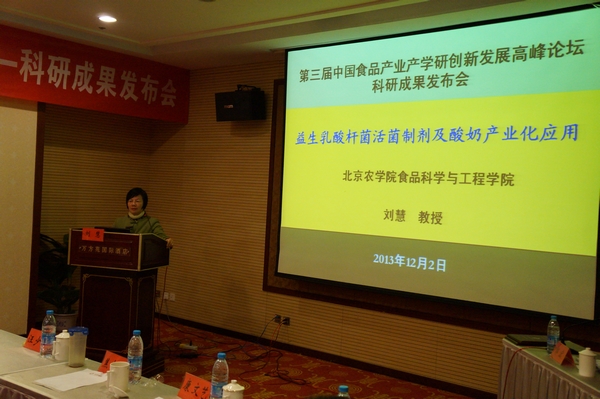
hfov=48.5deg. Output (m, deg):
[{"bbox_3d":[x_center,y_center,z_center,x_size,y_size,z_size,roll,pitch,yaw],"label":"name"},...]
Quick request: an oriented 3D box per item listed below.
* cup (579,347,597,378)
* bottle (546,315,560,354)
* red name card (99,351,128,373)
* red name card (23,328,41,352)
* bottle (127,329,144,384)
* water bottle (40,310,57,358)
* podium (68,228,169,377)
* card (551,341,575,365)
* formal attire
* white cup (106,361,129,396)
[{"bbox_3d":[1.454,0.817,3.354,0.090,0.137,0.095,3,0,0],"label":"cup"},{"bbox_3d":[1.445,0.771,3.798,0.065,0.220,0.065,3,0,0],"label":"bottle"},{"bbox_3d":[-0.809,0.738,2.957,0.080,0.090,0.190,2,1,-45],"label":"red name card"},{"bbox_3d":[-1.304,0.712,3.362,0.190,0.090,0.080,3,1,39],"label":"red name card"},{"bbox_3d":[-0.705,0.678,2.869,0.065,0.222,0.065,3,0,0],"label":"bottle"},{"bbox_3d":[-1.212,0.651,3.221,0.065,0.222,0.065,3,0,0],"label":"water bottle"},{"bbox_3d":[-1.537,0.872,5.641,0.650,1.220,0.510,3,1,16],"label":"podium"},{"bbox_3d":[1.438,0.837,3.625,0.078,0.090,0.185,3,0,4],"label":"card"},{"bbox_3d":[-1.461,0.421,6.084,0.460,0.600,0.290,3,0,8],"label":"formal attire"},{"bbox_3d":[-0.752,0.734,2.738,0.100,0.108,0.080,2,1,-45],"label":"white cup"}]

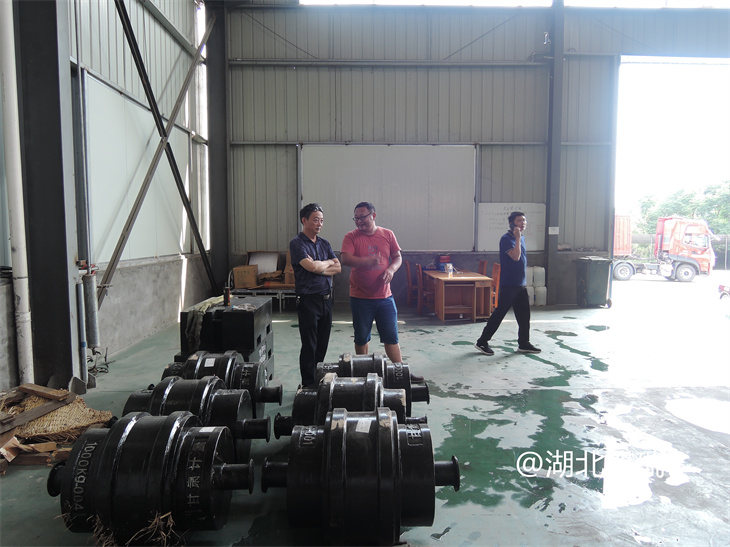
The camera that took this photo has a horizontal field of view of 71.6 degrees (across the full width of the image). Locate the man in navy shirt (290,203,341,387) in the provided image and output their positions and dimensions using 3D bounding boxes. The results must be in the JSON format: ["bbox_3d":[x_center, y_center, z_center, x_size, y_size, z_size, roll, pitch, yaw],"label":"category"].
[{"bbox_3d":[-0.456,0.227,4.620,0.330,1.727,0.470,4,6,42],"label":"man in navy shirt"}]

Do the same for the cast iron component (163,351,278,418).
[{"bbox_3d":[-1.072,0.866,3.614,0.925,0.604,0.604,0,4,-1],"label":"cast iron component"}]

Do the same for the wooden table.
[{"bbox_3d":[1.665,0.376,9.302,0.881,0.720,1.950,0,4,-1],"label":"wooden table"}]

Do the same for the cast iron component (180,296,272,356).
[{"bbox_3d":[-1.188,0.436,4.532,0.580,0.330,0.930,0,4,-1],"label":"cast iron component"}]

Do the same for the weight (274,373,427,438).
[{"bbox_3d":[-0.078,0.915,3.040,0.900,0.610,0.610,0,5,3],"label":"weight"}]

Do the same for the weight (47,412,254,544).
[{"bbox_3d":[-0.994,0.961,2.372,0.925,0.604,0.604,0,4,-1],"label":"weight"}]

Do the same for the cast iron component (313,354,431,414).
[{"bbox_3d":[-0.011,0.864,3.586,0.910,0.605,0.605,0,4,-3],"label":"cast iron component"}]

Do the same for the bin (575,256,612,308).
[{"bbox_3d":[4.625,0.185,10.291,0.500,0.980,0.590,0,4,-3],"label":"bin"}]

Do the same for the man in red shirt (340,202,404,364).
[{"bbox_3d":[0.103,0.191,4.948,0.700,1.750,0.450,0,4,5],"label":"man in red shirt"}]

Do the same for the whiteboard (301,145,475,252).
[{"bbox_3d":[0.473,-1.516,10.271,3.539,2.138,0.050,0,4,-1],"label":"whiteboard"}]

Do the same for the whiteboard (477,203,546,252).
[{"bbox_3d":[3.021,-0.936,10.351,1.391,0.984,0.030,0,4,-1],"label":"whiteboard"}]

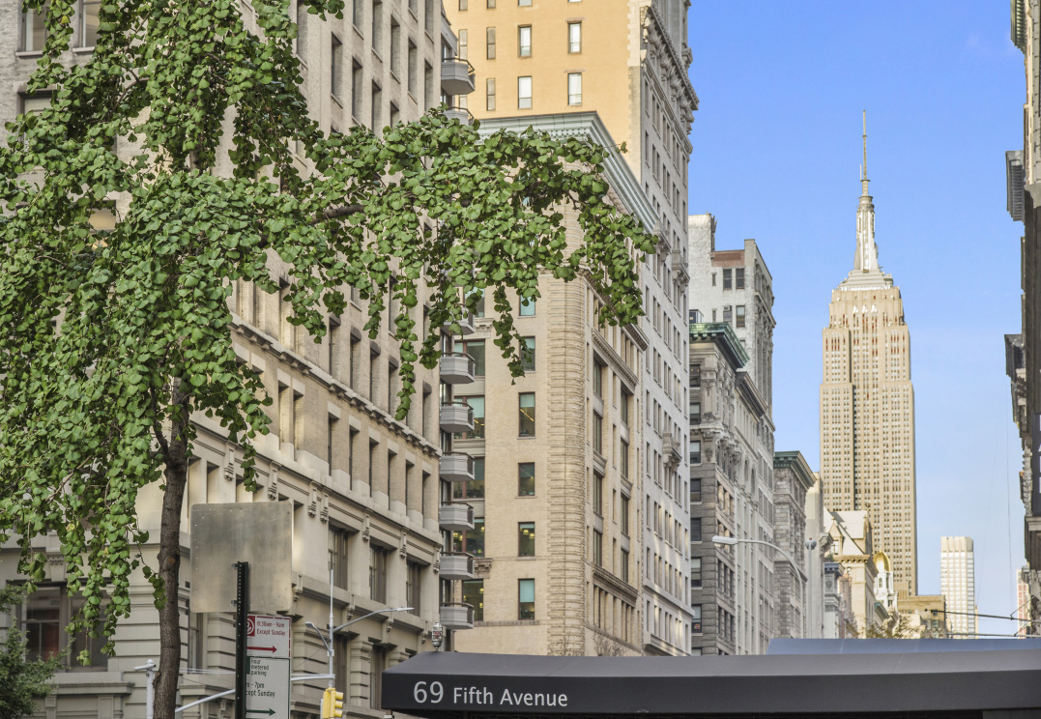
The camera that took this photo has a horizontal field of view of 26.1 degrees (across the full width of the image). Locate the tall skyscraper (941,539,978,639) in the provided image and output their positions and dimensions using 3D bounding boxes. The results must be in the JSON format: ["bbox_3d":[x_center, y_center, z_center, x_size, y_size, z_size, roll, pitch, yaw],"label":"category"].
[{"bbox_3d":[320.860,215.262,1636.110,25.000,173.000,27.000,-2,-11,12],"label":"tall skyscraper"}]

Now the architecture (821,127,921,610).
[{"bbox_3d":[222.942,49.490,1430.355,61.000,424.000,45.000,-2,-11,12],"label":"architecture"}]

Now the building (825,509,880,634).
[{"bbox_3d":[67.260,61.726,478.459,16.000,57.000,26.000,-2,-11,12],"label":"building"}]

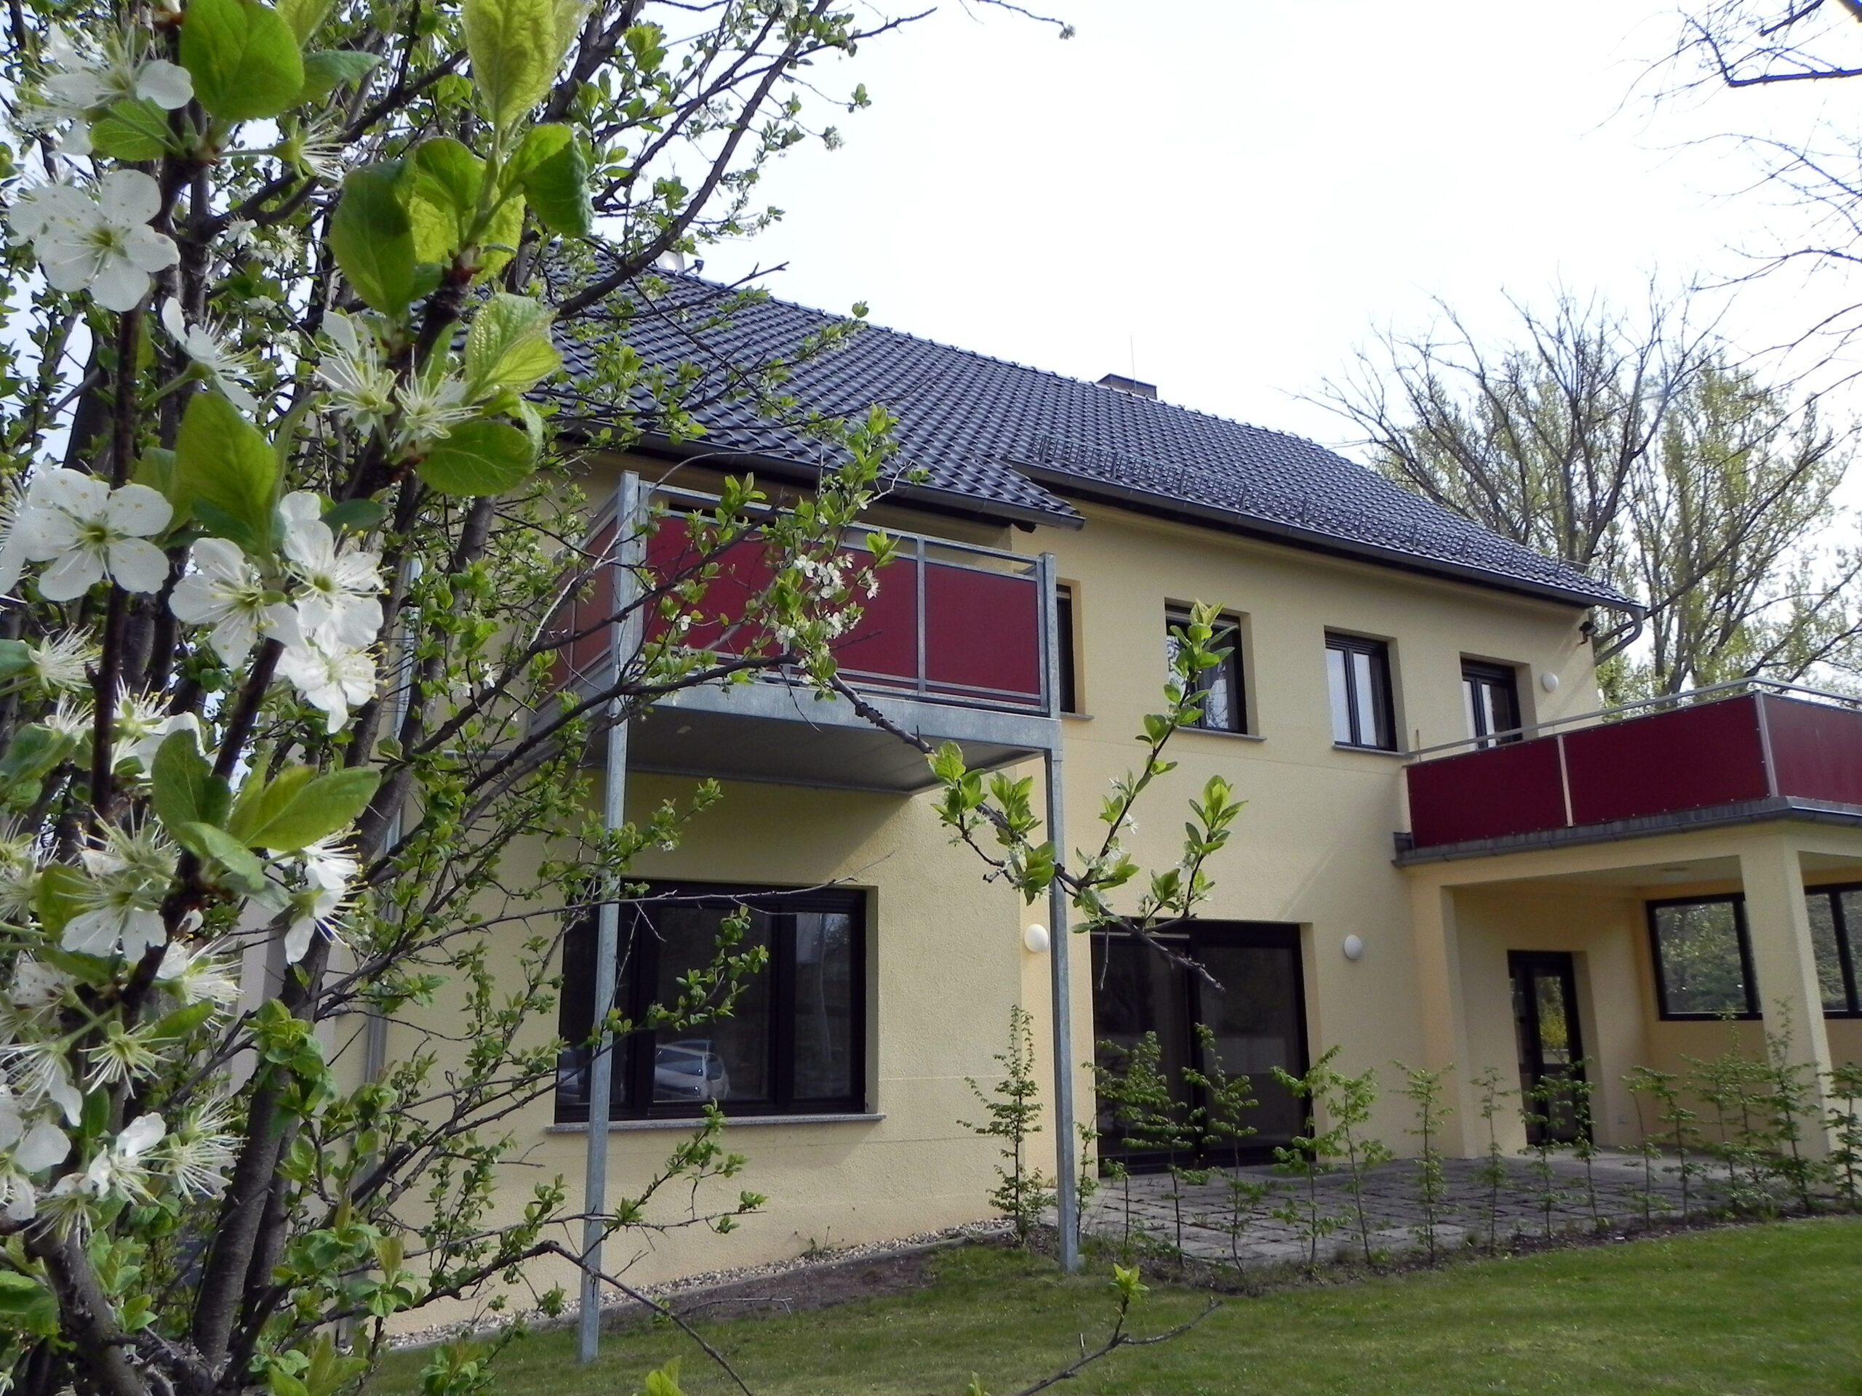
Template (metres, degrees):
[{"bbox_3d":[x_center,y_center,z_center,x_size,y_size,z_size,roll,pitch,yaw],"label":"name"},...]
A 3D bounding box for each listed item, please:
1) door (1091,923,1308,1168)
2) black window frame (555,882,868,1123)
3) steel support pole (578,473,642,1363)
[{"bbox_3d":[2.536,3.253,13.174,2.600,2.265,0.120,7,-15,-28],"label":"door"},{"bbox_3d":[-1.514,2.141,9.958,2.295,1.613,0.120,7,-15,-28],"label":"black window frame"},{"bbox_3d":[-1.722,1.004,7.537,0.080,4.738,0.080,7,-15,-28],"label":"steel support pole"}]

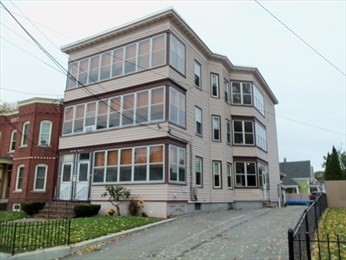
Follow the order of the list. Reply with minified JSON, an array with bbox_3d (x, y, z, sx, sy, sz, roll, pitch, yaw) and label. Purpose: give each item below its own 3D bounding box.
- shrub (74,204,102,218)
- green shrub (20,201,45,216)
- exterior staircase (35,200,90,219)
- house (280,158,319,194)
[{"bbox_3d":[-4.105,3.948,13.965,1.200,0.680,1.060,-7,-15,29],"label":"shrub"},{"bbox_3d":[-7.640,4.277,15.867,1.050,0.770,1.000,-7,-15,29],"label":"green shrub"},{"bbox_3d":[-5.758,4.141,15.138,2.950,0.860,1.400,-7,-15,29],"label":"exterior staircase"},{"bbox_3d":[18.687,8.509,46.616,8.000,6.950,8.000,-7,-15,29],"label":"house"}]

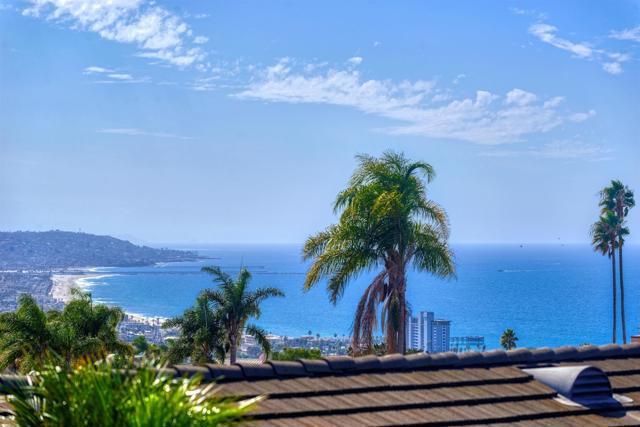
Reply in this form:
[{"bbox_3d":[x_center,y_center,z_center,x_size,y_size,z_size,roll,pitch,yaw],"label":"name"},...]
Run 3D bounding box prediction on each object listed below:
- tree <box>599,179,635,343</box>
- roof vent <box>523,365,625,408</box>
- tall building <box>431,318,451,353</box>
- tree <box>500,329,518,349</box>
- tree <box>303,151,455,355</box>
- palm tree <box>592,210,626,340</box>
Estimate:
[{"bbox_3d":[27.567,8.192,200.901,3.200,22.500,3.200,0,-1,0],"label":"tree"},{"bbox_3d":[2.153,1.498,19.245,0.580,0.350,0.950,0,-1,-43],"label":"roof vent"},{"bbox_3d":[99.991,103.958,1799.859,16.000,32.000,18.000,0,-1,-6],"label":"tall building"},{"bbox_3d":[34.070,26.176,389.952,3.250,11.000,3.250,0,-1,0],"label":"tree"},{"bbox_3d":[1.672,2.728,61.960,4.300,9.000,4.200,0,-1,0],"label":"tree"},{"bbox_3d":[26.600,9.723,199.912,3.300,20.000,3.300,0,-1,0],"label":"palm tree"}]

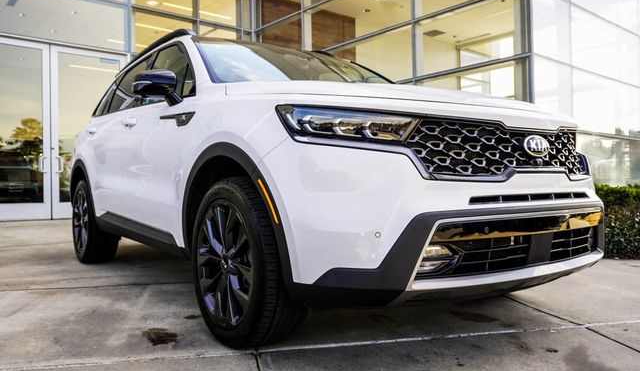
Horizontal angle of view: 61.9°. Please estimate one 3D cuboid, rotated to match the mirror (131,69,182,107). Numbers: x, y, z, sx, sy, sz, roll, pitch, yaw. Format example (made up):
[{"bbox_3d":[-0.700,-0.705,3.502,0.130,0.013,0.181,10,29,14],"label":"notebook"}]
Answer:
[{"bbox_3d":[-0.873,-0.510,2.884,0.235,0.180,0.170,-1,1,-36],"label":"mirror"}]

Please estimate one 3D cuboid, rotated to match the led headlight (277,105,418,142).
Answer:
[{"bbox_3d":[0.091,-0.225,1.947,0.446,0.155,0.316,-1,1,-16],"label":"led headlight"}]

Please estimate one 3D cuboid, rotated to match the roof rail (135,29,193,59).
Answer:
[{"bbox_3d":[-1.363,-1.005,4.163,0.060,0.090,1.850,-1,1,-36],"label":"roof rail"}]

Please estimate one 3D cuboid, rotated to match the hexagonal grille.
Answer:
[{"bbox_3d":[0.834,-0.134,2.166,1.200,0.245,0.150,-1,1,-36],"label":"hexagonal grille"}]

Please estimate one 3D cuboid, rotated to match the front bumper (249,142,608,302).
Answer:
[{"bbox_3d":[0.712,0.129,2.347,1.880,0.630,0.600,-1,1,-36],"label":"front bumper"}]

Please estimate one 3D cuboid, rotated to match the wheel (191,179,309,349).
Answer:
[{"bbox_3d":[-0.332,0.343,2.396,0.250,0.730,0.730,-1,1,-36],"label":"wheel"}]

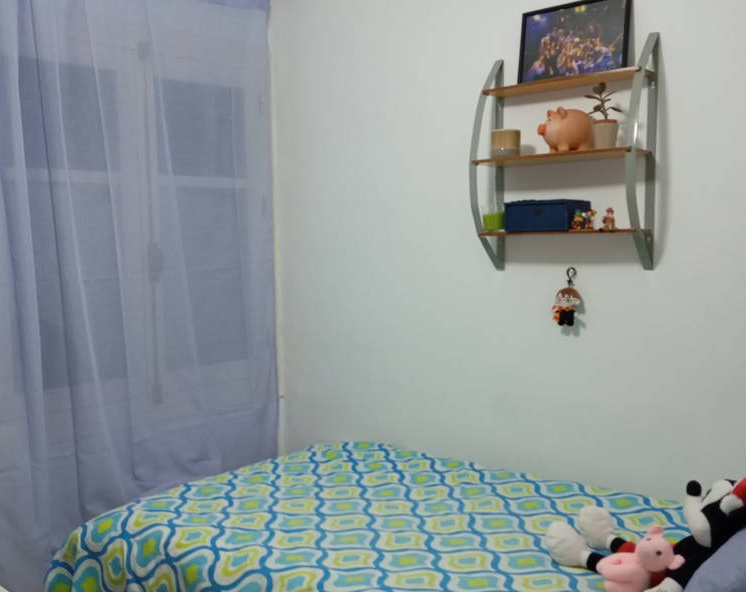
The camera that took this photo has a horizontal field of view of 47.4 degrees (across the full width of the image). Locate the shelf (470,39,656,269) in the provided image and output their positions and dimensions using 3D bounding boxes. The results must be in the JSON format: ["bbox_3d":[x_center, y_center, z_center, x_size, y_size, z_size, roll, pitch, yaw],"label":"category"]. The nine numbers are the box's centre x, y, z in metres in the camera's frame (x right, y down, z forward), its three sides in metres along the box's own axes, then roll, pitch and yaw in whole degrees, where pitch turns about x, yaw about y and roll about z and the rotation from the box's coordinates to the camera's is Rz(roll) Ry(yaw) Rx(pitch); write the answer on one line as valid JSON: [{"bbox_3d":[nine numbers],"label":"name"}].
[{"bbox_3d":[0.481,-0.354,2.187,0.464,0.580,0.138,2,5,40],"label":"shelf"}]

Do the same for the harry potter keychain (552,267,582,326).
[{"bbox_3d":[0.508,0.002,2.245,0.078,0.155,0.051,2,5,40],"label":"harry potter keychain"}]

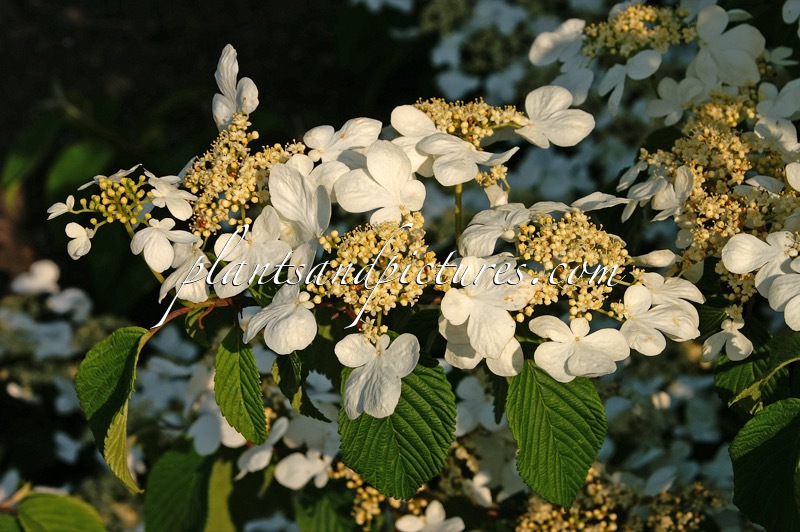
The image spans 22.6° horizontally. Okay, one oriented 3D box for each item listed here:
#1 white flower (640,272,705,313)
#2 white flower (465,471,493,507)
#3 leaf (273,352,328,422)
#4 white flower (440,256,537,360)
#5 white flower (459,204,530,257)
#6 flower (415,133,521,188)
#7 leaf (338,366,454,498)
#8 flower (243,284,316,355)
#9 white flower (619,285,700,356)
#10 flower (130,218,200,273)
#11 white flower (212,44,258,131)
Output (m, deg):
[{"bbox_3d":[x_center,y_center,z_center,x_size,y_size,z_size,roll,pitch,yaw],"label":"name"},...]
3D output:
[{"bbox_3d":[0.117,0.011,0.860,0.027,0.017,0.012,-11,-25,-12],"label":"white flower"},{"bbox_3d":[0.042,0.118,1.060,0.017,0.020,0.010,0,-18,-12],"label":"white flower"},{"bbox_3d":[-0.046,0.056,0.915,0.026,0.033,0.016,0,-15,6],"label":"leaf"},{"bbox_3d":[0.035,0.017,0.790,0.039,0.043,0.015,5,-16,17],"label":"white flower"},{"bbox_3d":[0.038,-0.014,0.800,0.031,0.022,0.015,-10,-27,-30],"label":"white flower"},{"bbox_3d":[0.028,-0.045,0.840,0.042,0.015,0.022,3,56,-2],"label":"flower"},{"bbox_3d":[-0.001,0.072,0.905,0.052,0.068,0.016,-3,-13,-1],"label":"leaf"},{"bbox_3d":[-0.048,0.021,0.790,0.030,0.030,0.015,-6,-22,-18],"label":"flower"},{"bbox_3d":[0.117,0.025,0.900,0.037,0.033,0.013,0,-24,-6],"label":"white flower"},{"bbox_3d":[-0.095,-0.008,0.810,0.028,0.024,0.012,2,-30,8],"label":"flower"},{"bbox_3d":[-0.072,-0.078,0.870,0.020,0.036,0.015,-3,-11,-18],"label":"white flower"}]

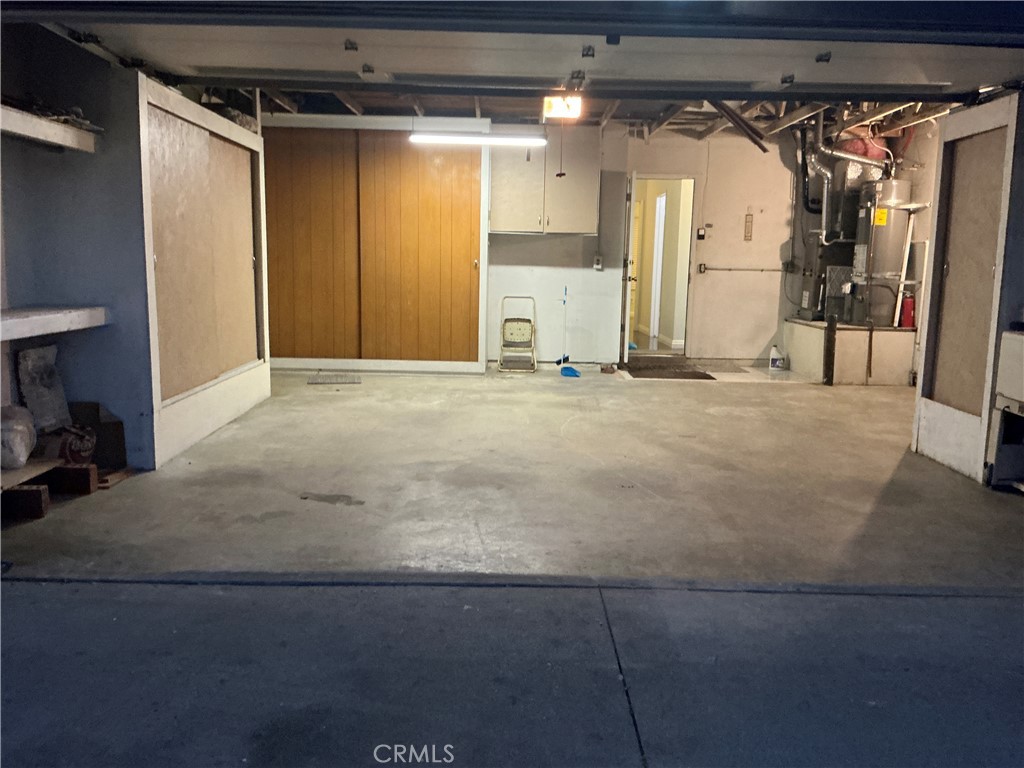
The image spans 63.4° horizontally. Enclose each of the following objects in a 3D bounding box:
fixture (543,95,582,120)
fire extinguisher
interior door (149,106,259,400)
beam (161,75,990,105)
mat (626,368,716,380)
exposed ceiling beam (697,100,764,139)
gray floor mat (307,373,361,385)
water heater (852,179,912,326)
[{"bbox_3d":[0.386,-2.036,6.118,0.300,0.190,0.200,1,9,0],"label":"fixture"},{"bbox_3d":[4.043,-0.755,8.497,0.140,0.360,0.130,1,9,0],"label":"fire extinguisher"},{"bbox_3d":[-2.013,-0.855,5.576,0.050,1.640,1.870,1,9,0],"label":"interior door"},{"bbox_3d":[0.347,-1.809,5.063,4.860,0.130,0.110,1,9,0],"label":"beam"},{"bbox_3d":[1.668,-0.105,8.719,0.860,0.020,0.650,1,9,0],"label":"mat"},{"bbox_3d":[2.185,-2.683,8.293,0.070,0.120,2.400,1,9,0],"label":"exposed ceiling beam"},{"bbox_3d":[-1.638,-0.051,7.689,0.470,0.012,0.570,-1,9,-10],"label":"gray floor mat"},{"bbox_3d":[3.837,-1.358,8.686,0.530,1.490,0.530,1,9,0],"label":"water heater"}]

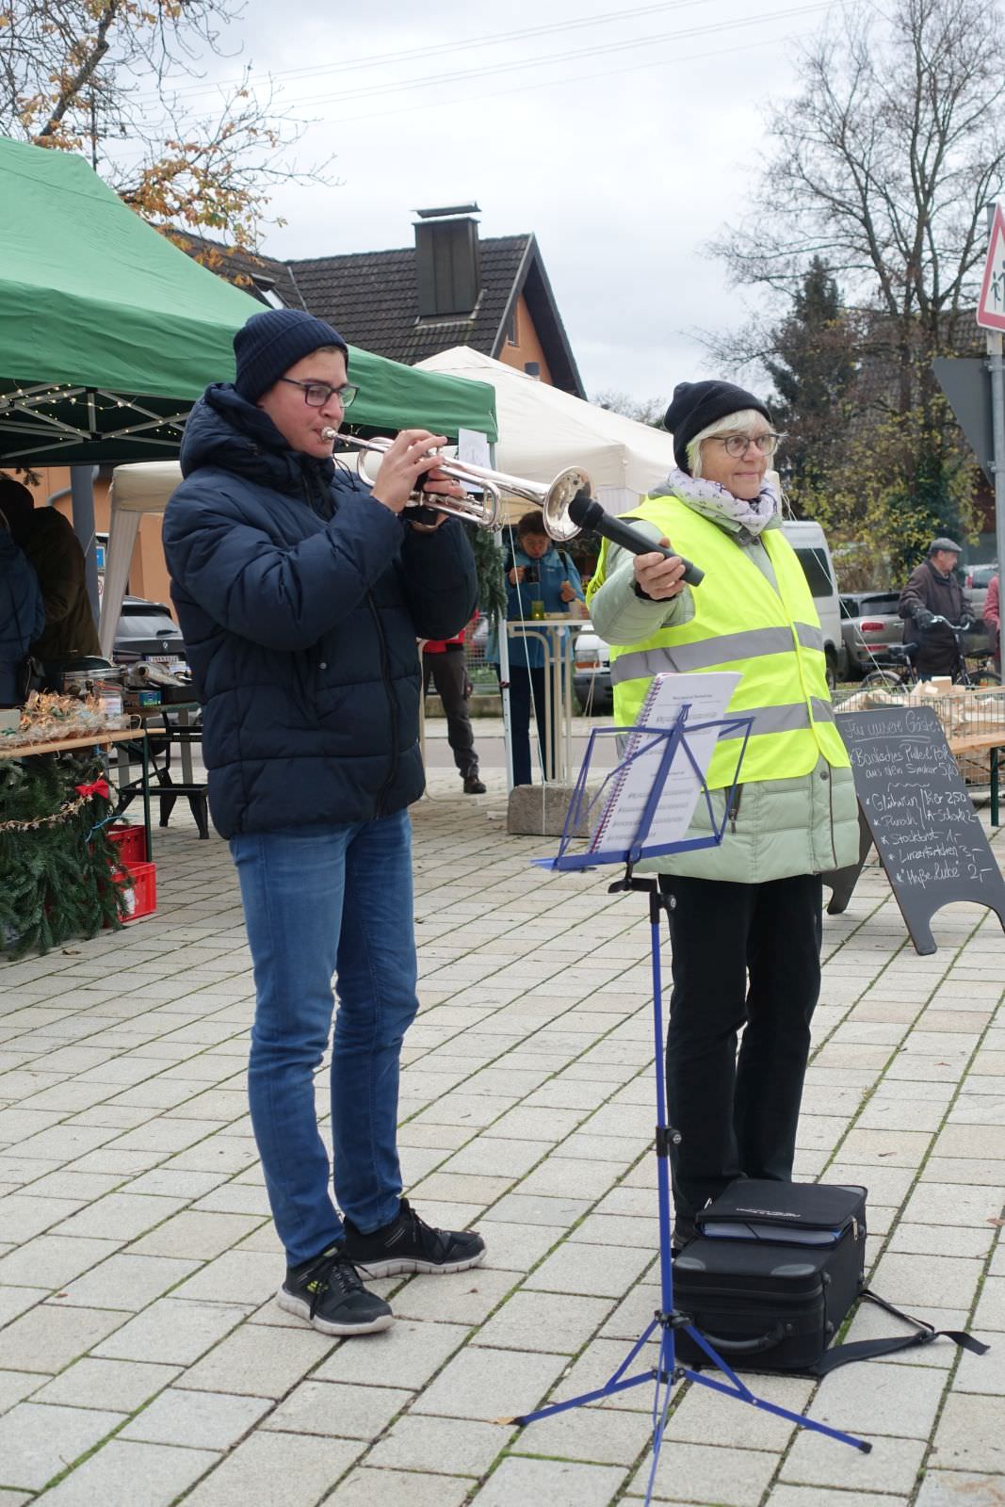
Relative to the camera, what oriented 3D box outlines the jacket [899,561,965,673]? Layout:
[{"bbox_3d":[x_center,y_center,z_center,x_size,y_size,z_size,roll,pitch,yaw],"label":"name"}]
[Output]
[{"bbox_3d":[3.261,-1.036,17.000,0.450,0.880,0.560,3,6,44],"label":"jacket"}]

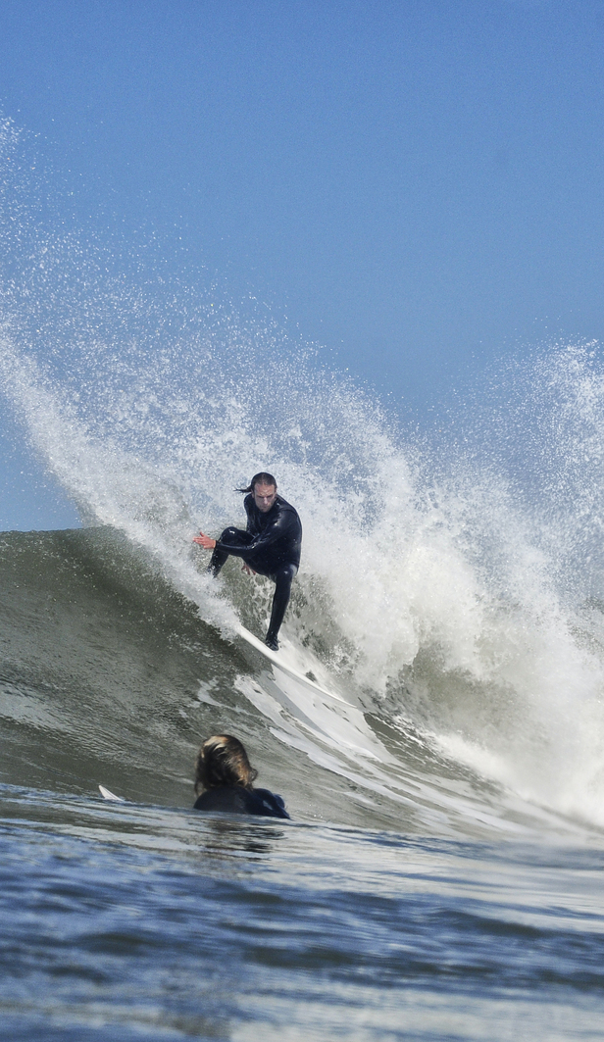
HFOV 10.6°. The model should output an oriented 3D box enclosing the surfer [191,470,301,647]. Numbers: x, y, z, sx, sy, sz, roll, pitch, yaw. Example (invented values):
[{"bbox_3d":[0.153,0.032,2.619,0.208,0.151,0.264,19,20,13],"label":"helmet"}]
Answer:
[{"bbox_3d":[-0.320,0.250,19.800,0.760,1.120,0.720,-1,-3,25],"label":"surfer"}]

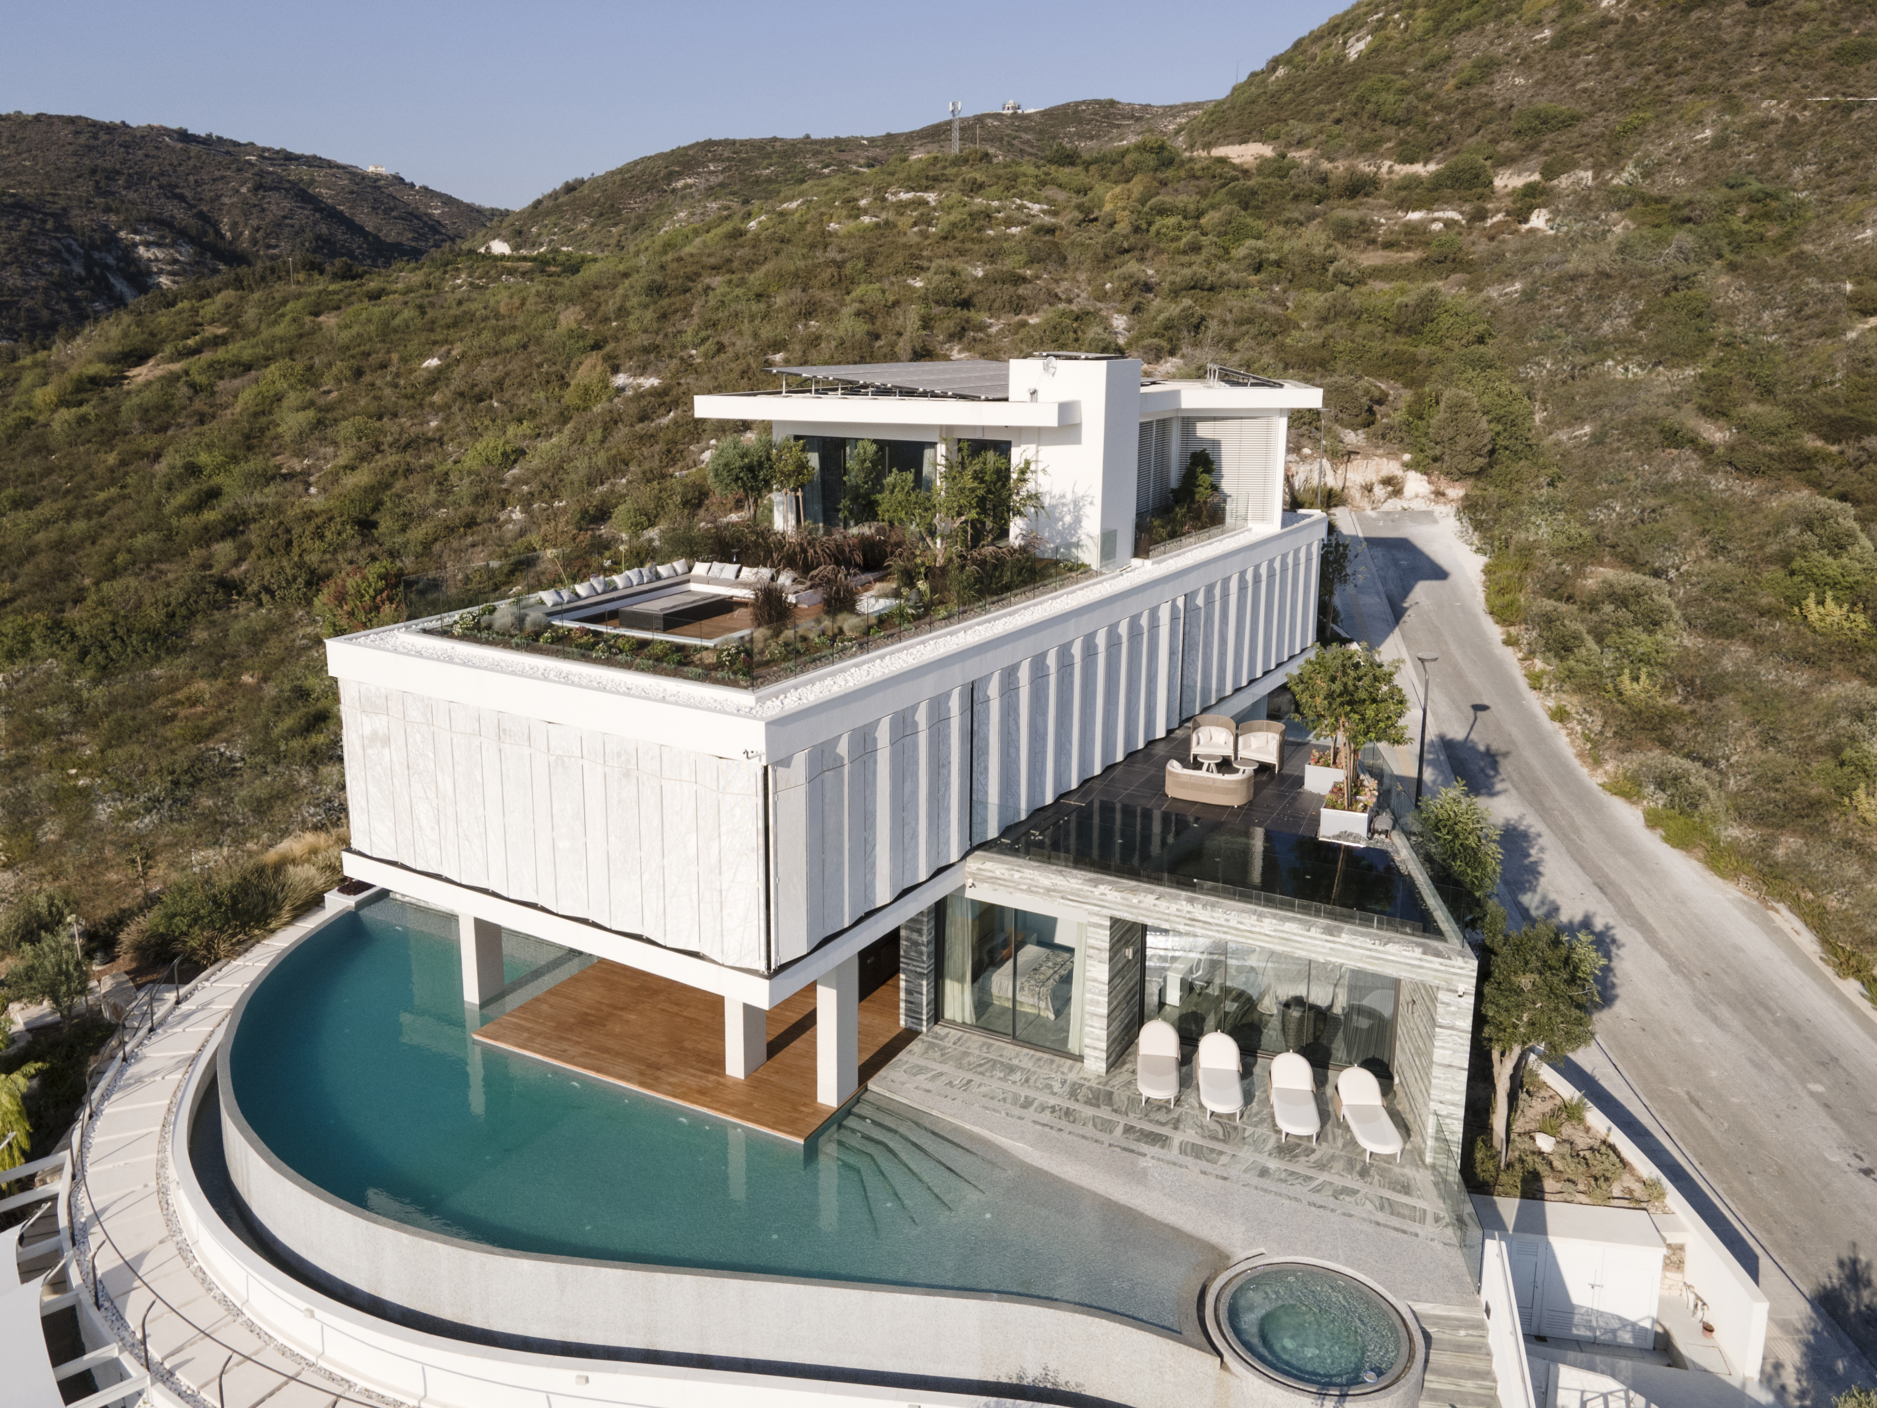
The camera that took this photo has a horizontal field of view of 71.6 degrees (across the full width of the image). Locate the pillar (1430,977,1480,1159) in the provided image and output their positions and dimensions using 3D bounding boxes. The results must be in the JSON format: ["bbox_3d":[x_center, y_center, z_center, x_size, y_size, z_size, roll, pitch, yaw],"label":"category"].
[{"bbox_3d":[8.840,6.372,22.400,0.550,3.250,0.650,8,16,27],"label":"pillar"}]

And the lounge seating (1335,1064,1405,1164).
[{"bbox_3d":[7.737,7.371,23.341,0.780,0.850,2.050,0,14,-1],"label":"lounge seating"}]

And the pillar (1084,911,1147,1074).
[{"bbox_3d":[3.432,5.275,25.158,0.473,3.220,1.750,9,17,28],"label":"pillar"}]

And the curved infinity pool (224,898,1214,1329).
[{"bbox_3d":[-6.177,7.926,23.939,23.221,1.300,8.736,10,17,31],"label":"curved infinity pool"}]

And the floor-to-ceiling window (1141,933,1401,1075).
[{"bbox_3d":[6.403,5.618,25.097,4.808,2.650,0.120,6,16,21],"label":"floor-to-ceiling window"}]

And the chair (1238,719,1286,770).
[{"bbox_3d":[8.047,1.001,32.295,1.120,1.080,0.920,9,16,31],"label":"chair"}]

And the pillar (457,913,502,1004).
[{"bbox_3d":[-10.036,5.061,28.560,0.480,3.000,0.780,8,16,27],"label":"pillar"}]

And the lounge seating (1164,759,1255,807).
[{"bbox_3d":[6.245,1.768,29.860,1.900,0.760,0.880,7,16,26],"label":"lounge seating"}]

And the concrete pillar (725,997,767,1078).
[{"bbox_3d":[-3.616,5.399,24.428,0.440,3.200,0.740,9,17,28],"label":"concrete pillar"}]

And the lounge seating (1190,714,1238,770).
[{"bbox_3d":[6.877,0.864,32.829,1.120,1.080,0.920,1,14,3],"label":"lounge seating"}]

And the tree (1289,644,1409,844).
[{"bbox_3d":[8.748,0.724,27.691,2.400,3.850,2.400,8,16,27],"label":"tree"}]

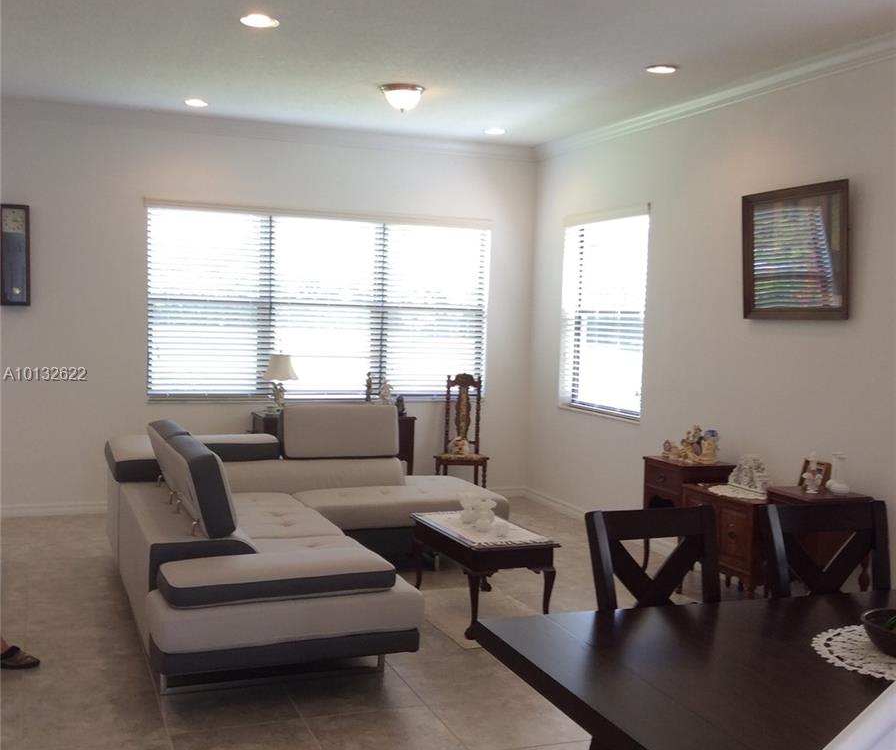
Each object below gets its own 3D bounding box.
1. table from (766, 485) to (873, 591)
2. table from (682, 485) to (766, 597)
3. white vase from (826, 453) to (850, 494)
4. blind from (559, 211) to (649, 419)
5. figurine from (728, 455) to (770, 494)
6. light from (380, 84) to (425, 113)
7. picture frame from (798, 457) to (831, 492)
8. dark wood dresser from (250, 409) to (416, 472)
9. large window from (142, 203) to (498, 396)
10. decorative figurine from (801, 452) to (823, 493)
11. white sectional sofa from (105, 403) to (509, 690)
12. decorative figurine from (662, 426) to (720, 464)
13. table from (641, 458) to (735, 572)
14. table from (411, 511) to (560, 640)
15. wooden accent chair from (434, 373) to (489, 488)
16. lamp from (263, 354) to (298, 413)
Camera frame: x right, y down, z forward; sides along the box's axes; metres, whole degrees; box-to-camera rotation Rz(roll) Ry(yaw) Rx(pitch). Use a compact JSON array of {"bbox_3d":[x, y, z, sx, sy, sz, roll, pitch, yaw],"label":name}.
[{"bbox_3d":[1.777,0.914,5.516,0.370,0.696,0.390,0,4,-20],"label":"table"},{"bbox_3d":[1.575,0.922,6.078,0.370,0.600,0.660,0,4,-20],"label":"table"},{"bbox_3d":[1.879,0.474,5.495,0.110,0.190,0.090,3,4,29],"label":"white vase"},{"bbox_3d":[1.099,-0.429,8.085,0.100,1.430,1.250,0,4,-20],"label":"blind"},{"bbox_3d":[1.653,0.538,6.281,0.100,0.183,0.285,0,4,-19],"label":"figurine"},{"bbox_3d":[-0.277,-1.643,6.762,0.280,0.150,0.280,1,4,0],"label":"light"},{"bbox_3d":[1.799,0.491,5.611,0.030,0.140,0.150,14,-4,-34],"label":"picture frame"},{"bbox_3d":[-0.870,0.681,8.761,1.190,0.745,0.440,0,4,-19],"label":"dark wood dresser"},{"bbox_3d":[-0.924,-0.515,8.654,2.630,1.430,0.100,0,4,-20],"label":"large window"},{"bbox_3d":[1.780,0.475,5.576,0.105,0.195,0.100,0,4,-19],"label":"decorative figurine"},{"bbox_3d":[-0.628,0.750,6.330,2.295,0.900,3.150,0,4,-19],"label":"white sectional sofa"},{"bbox_3d":[1.416,0.403,6.619,0.170,0.185,0.310,0,4,-20],"label":"decorative figurine"},{"bbox_3d":[1.391,0.861,6.643,0.325,0.725,0.460,0,4,-19],"label":"table"},{"bbox_3d":[0.171,1.014,5.899,0.470,0.455,0.960,0,4,-19],"label":"table"},{"bbox_3d":[0.119,0.524,8.963,0.430,1.075,0.440,1,3,1],"label":"wooden accent chair"},{"bbox_3d":[-1.275,0.071,8.633,0.250,0.470,0.260,0,4,-19],"label":"lamp"}]

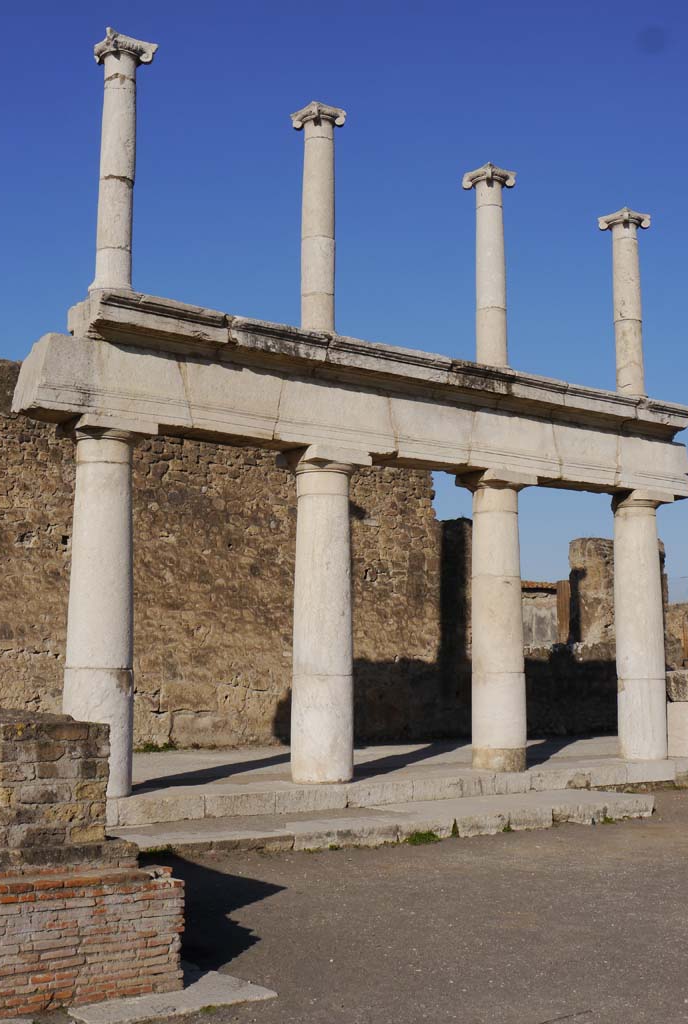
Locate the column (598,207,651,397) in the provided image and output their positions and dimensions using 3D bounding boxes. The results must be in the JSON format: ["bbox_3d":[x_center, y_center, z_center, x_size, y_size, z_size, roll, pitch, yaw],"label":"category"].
[{"bbox_3d":[4.119,-2.911,18.852,0.517,2.890,0.517,6,-9,-39],"label":"column"}]

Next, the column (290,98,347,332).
[{"bbox_3d":[-0.294,-3.336,15.315,0.503,2.870,0.503,6,-9,-39],"label":"column"}]

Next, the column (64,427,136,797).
[{"bbox_3d":[-2.432,0.959,13.027,0.734,3.686,0.734,0,-7,0],"label":"column"}]

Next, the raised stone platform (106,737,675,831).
[{"bbox_3d":[-0.974,3.515,17.601,9.724,0.252,7.052,6,-9,-39],"label":"raised stone platform"}]

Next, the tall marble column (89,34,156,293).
[{"bbox_3d":[-2.347,-3.556,13.672,0.517,2.904,0.517,6,-9,-39],"label":"tall marble column"}]

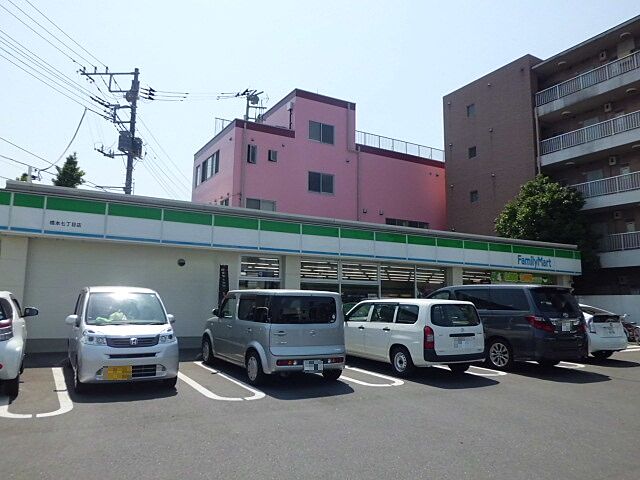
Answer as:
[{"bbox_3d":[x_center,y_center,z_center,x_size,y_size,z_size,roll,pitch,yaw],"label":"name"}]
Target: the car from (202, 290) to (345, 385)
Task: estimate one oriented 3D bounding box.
[{"bbox_3d":[-1.147,1.840,9.800,1.680,1.640,3.730,5,-8,-31],"label":"car"}]

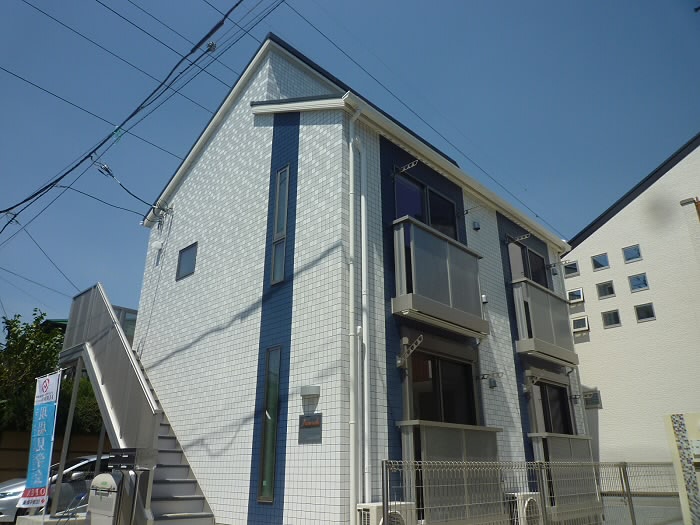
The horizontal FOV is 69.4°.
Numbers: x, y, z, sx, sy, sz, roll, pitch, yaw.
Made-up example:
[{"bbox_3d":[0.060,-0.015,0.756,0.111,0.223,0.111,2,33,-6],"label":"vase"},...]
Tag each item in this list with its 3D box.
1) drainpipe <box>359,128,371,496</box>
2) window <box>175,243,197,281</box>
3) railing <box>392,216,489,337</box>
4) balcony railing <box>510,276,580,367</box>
[{"bbox_3d":[0.194,0.427,6.368,0.070,4.995,0.070,-20,-29,40],"label":"drainpipe"},{"bbox_3d":[-2.969,-0.004,9.235,0.653,0.618,0.080,-20,-29,40],"label":"window"},{"bbox_3d":[1.384,0.283,7.568,0.332,1.377,1.980,-20,-29,40],"label":"railing"},{"bbox_3d":[3.861,1.231,9.985,0.332,1.387,2.020,-20,-29,40],"label":"balcony railing"}]

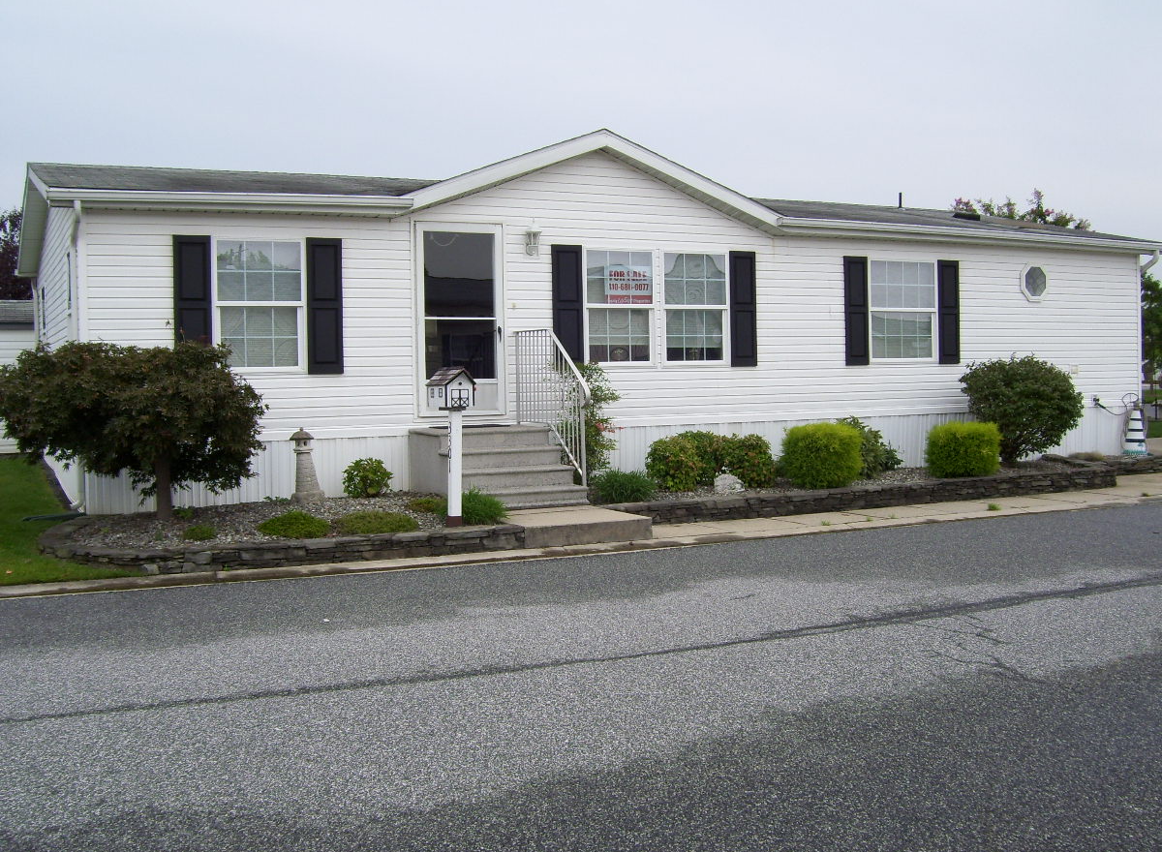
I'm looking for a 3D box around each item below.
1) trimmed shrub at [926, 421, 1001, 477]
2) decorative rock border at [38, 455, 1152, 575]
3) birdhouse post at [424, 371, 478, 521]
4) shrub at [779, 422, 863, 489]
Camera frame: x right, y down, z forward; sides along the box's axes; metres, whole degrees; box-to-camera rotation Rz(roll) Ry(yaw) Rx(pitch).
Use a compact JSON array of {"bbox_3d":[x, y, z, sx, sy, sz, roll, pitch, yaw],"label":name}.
[{"bbox_3d":[4.467,0.261,14.101,0.770,0.600,0.770,-1,2,0],"label":"trimmed shrub"},{"bbox_3d":[1.665,0.776,12.657,13.600,0.240,3.150,-2,2,-26],"label":"decorative rock border"},{"bbox_3d":[-1.099,0.176,10.322,0.290,1.345,0.520,-2,3,-26],"label":"birdhouse post"},{"bbox_3d":[2.615,0.312,13.152,0.770,0.651,0.770,-1,2,0],"label":"shrub"}]

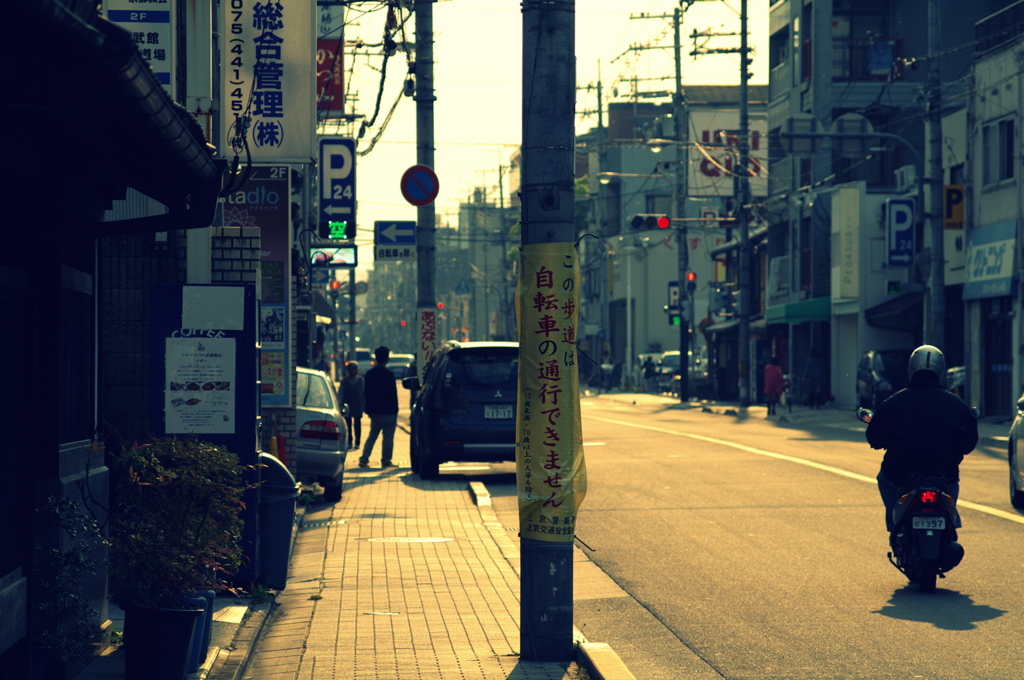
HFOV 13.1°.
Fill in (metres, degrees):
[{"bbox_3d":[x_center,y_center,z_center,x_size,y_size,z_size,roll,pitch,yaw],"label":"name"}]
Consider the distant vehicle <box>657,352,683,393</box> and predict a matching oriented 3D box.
[{"bbox_3d":[7.002,1.370,191.000,1.650,1.860,4.200,0,0,-5],"label":"distant vehicle"}]

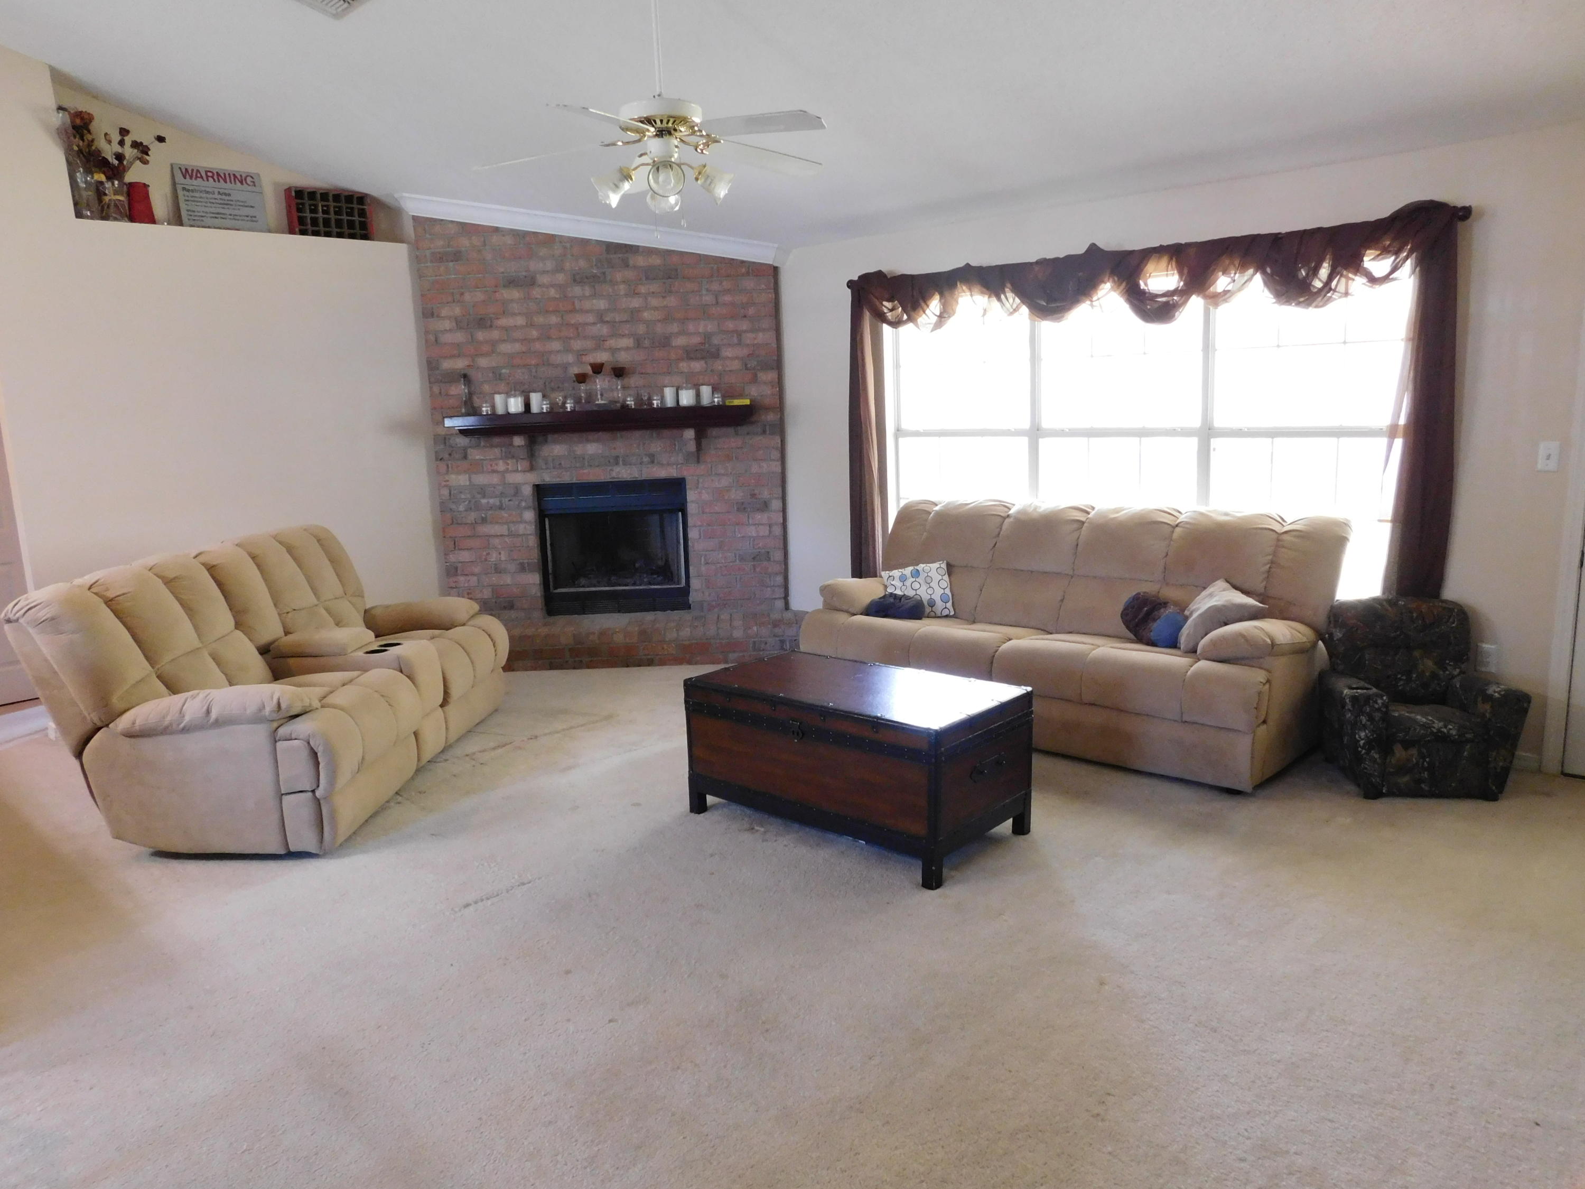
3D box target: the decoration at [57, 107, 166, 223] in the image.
[{"bbox_3d":[-3.377,-2.143,5.528,0.242,0.523,0.443,7,14,42],"label":"decoration"}]

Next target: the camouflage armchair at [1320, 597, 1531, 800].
[{"bbox_3d":[2.439,0.380,4.324,0.624,0.684,0.574,-1,11,9],"label":"camouflage armchair"}]

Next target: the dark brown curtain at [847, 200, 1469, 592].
[{"bbox_3d":[1.488,-0.606,5.396,3.039,2.113,0.170,7,14,42],"label":"dark brown curtain"}]

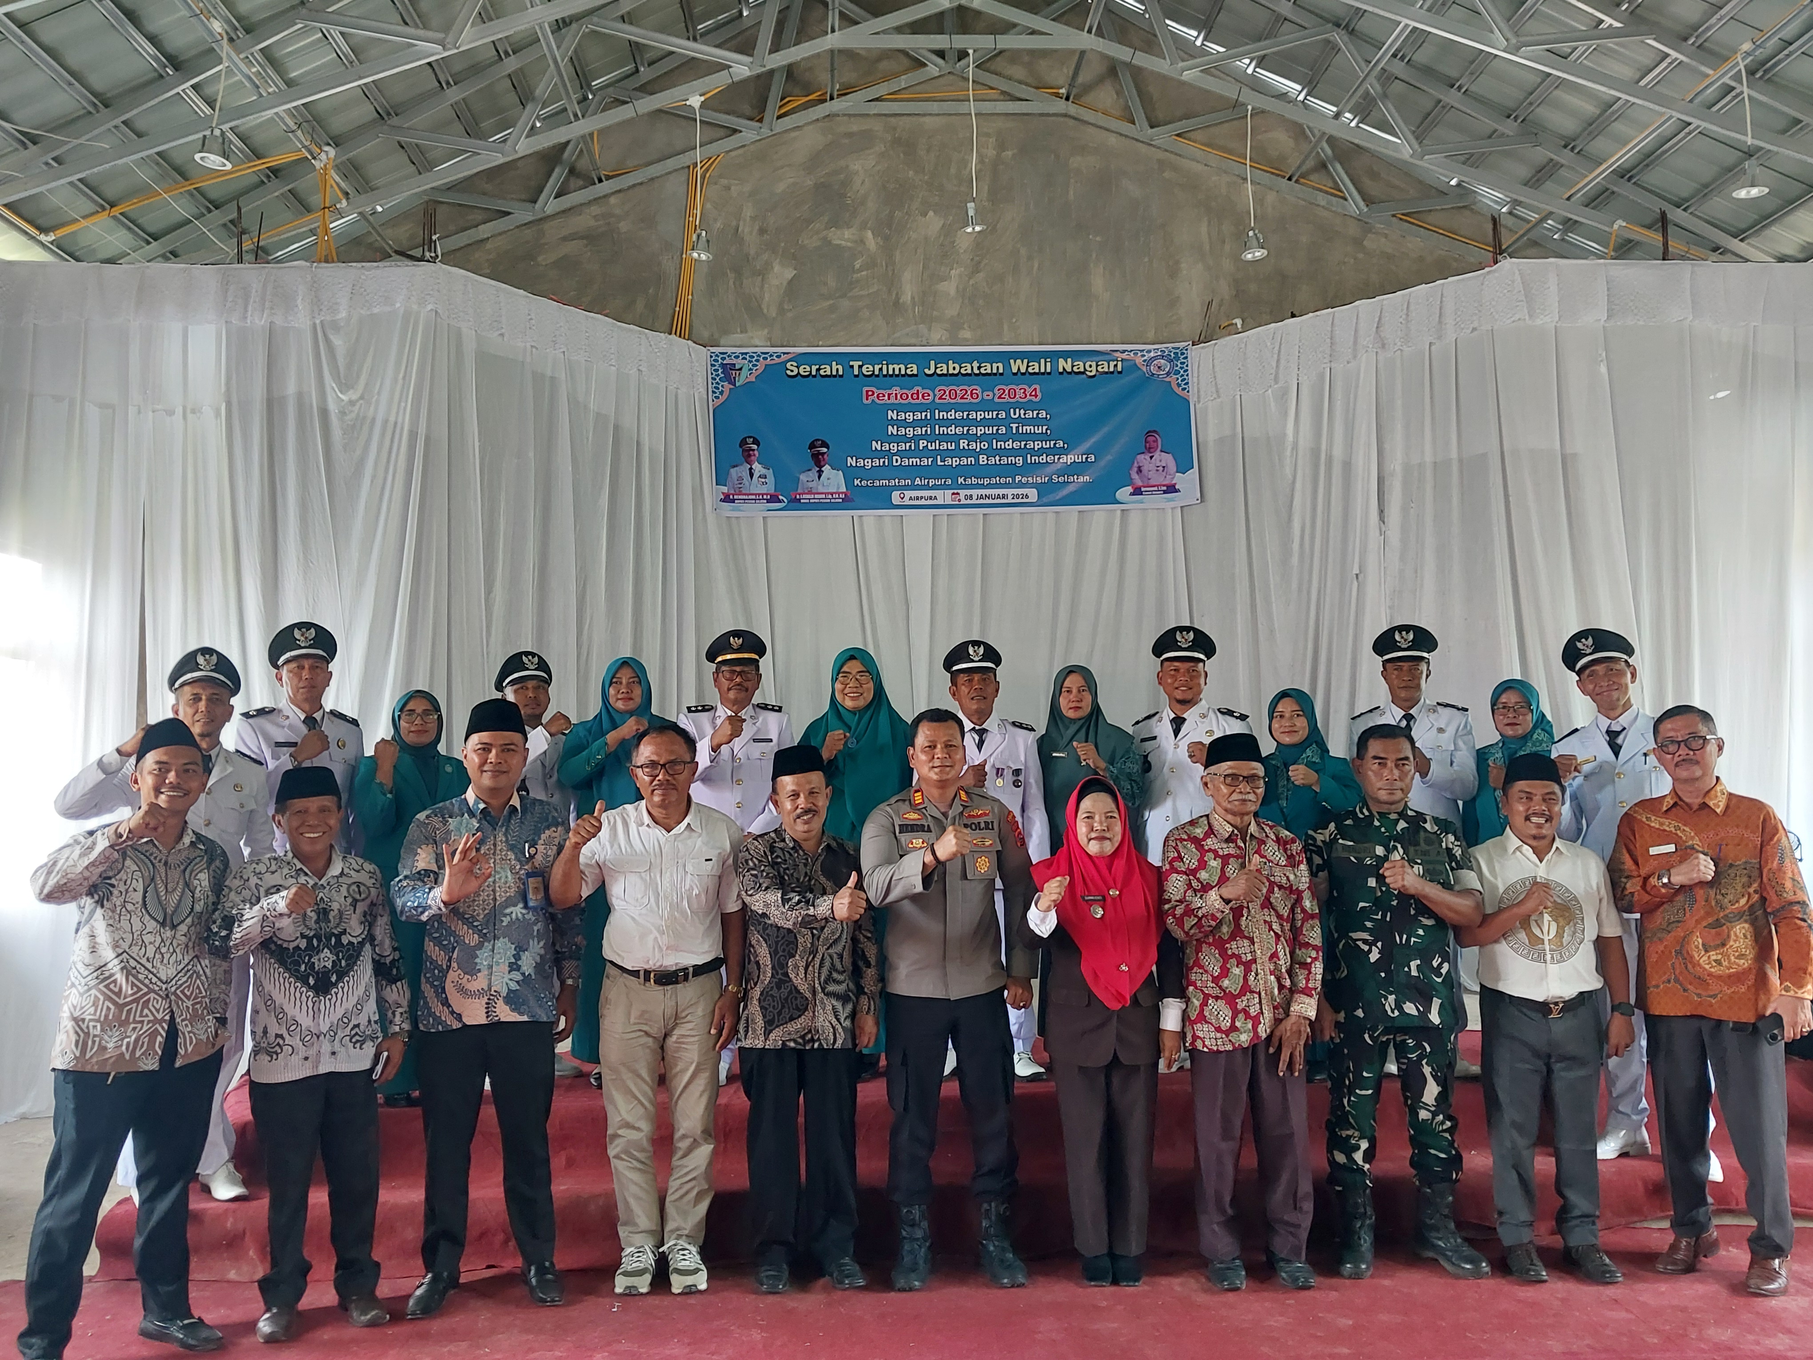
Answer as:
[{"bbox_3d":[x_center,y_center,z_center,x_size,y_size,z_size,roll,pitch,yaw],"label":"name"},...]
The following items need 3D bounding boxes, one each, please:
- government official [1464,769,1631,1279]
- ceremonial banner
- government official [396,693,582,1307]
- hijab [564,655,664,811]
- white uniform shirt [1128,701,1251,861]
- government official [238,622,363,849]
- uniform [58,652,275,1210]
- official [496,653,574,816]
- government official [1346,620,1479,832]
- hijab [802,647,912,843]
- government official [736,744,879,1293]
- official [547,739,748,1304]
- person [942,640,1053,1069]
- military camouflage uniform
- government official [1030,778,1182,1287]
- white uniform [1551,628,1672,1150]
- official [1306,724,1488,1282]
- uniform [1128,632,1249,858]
[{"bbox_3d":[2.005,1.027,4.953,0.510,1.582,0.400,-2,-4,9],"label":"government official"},{"bbox_3d":[0.295,-1.545,9.590,2.960,1.010,0.030,-1,-4,-3],"label":"ceremonial banner"},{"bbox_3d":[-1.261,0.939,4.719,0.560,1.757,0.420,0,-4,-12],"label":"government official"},{"bbox_3d":[-1.083,0.241,5.905,0.470,0.660,0.340,0,-4,-13],"label":"hijab"},{"bbox_3d":[1.098,0.429,6.038,0.480,0.700,0.360,-2,-4,15],"label":"white uniform shirt"},{"bbox_3d":[-2.096,0.645,5.452,0.460,1.696,0.380,0,-4,-15],"label":"government official"},{"bbox_3d":[-2.338,0.759,4.944,0.640,1.733,0.420,0,-4,-15],"label":"uniform"},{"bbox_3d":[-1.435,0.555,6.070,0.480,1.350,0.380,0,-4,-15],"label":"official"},{"bbox_3d":[1.916,0.623,5.945,0.490,1.666,0.380,-2,-4,12],"label":"government official"},{"bbox_3d":[-0.194,0.273,6.160,0.450,0.850,0.340,0,-5,-2],"label":"hijab"},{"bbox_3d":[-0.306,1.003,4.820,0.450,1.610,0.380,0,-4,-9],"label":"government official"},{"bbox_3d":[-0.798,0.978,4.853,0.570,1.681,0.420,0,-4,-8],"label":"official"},{"bbox_3d":[0.298,0.681,6.305,0.550,1.710,0.380,0,-5,2],"label":"person"},{"bbox_3d":[1.560,1.010,5.039,0.540,1.231,0.380,-2,-4,12],"label":"military camouflage uniform"},{"bbox_3d":[0.609,1.047,4.804,0.450,1.489,0.360,-1,-4,5],"label":"government official"},{"bbox_3d":[2.367,0.693,5.184,0.520,1.734,0.400,-2,-4,22],"label":"white uniform"},{"bbox_3d":[1.558,0.987,5.021,0.550,1.688,0.420,-2,-4,12],"label":"official"},{"bbox_3d":[1.094,0.634,6.024,0.490,1.682,0.380,-2,-4,9],"label":"uniform"}]

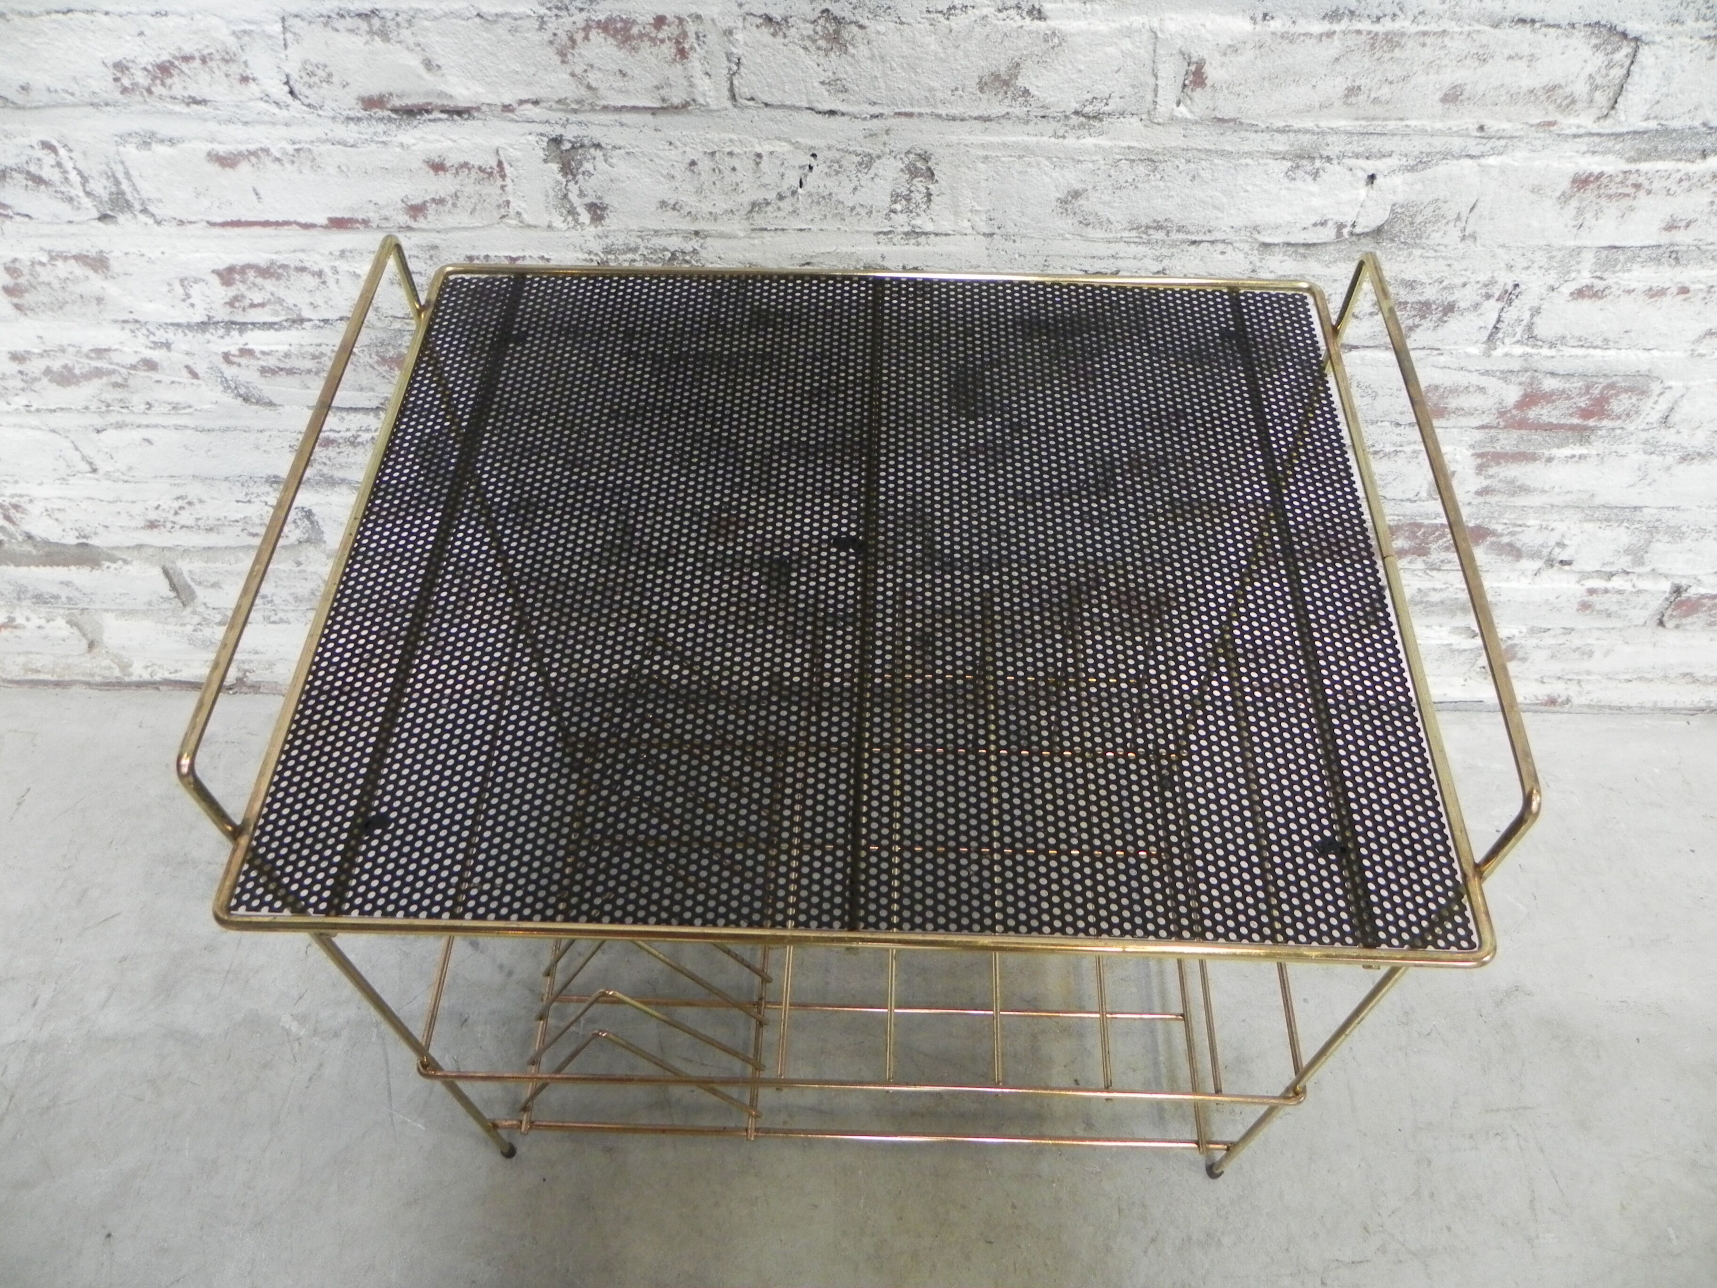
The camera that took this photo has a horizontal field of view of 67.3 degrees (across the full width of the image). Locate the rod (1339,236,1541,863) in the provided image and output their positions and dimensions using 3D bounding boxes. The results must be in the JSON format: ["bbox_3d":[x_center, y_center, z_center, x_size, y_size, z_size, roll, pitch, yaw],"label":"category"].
[{"bbox_3d":[0.246,-0.050,0.568,0.006,0.057,0.307,1,54,1],"label":"rod"}]

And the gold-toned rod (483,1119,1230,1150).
[{"bbox_3d":[0.001,0.313,0.822,0.466,0.004,0.004,1,54,1],"label":"gold-toned rod"}]

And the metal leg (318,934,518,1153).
[{"bbox_3d":[-0.241,0.211,0.689,0.006,0.449,0.006,1,54,1],"label":"metal leg"}]

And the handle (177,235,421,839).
[{"bbox_3d":[-0.238,-0.062,0.576,0.006,0.057,0.307,1,54,1],"label":"handle"}]

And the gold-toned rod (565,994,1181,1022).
[{"bbox_3d":[0.003,0.246,0.872,0.437,0.004,0.004,1,54,1],"label":"gold-toned rod"}]

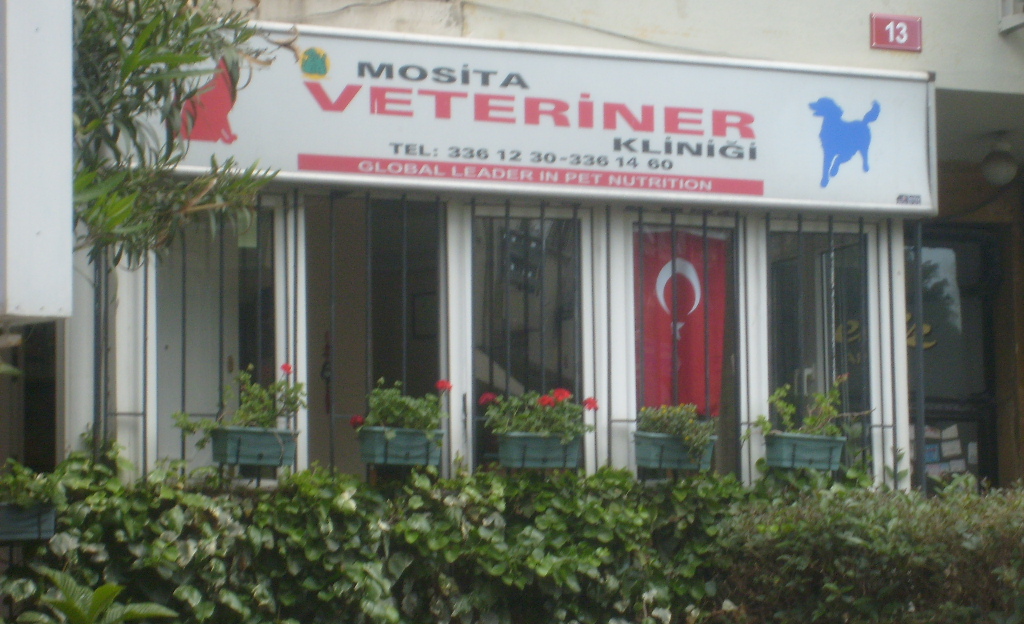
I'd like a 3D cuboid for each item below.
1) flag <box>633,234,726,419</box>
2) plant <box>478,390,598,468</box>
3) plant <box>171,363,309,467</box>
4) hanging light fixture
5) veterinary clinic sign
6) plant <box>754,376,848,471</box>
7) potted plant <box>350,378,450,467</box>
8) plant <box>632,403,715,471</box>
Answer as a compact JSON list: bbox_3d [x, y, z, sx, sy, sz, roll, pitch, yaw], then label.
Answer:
[{"bbox_3d":[0.852,0.058,15.848,0.550,0.965,0.060,2,-6,-27],"label":"flag"},{"bbox_3d":[0.132,0.561,15.096,0.560,0.395,0.260,2,-6,-27],"label":"plant"},{"bbox_3d":[-1.252,0.475,14.402,0.579,0.488,0.270,2,-6,-27],"label":"plant"},{"bbox_3d":[2.831,-0.862,18.193,0.200,0.250,0.200,-1,-5,0],"label":"hanging light fixture"},{"bbox_3d":[0.156,-0.915,15.197,4.448,0.775,0.200,2,-6,-27],"label":"veterinary clinic sign"},{"bbox_3d":[1.461,0.558,15.770,0.495,0.489,0.240,2,-6,-27],"label":"plant"},{"bbox_3d":[-0.520,0.518,14.769,0.453,0.420,0.250,2,-6,-27],"label":"potted plant"},{"bbox_3d":[0.805,0.618,15.431,0.415,0.335,0.200,2,-6,-27],"label":"plant"}]

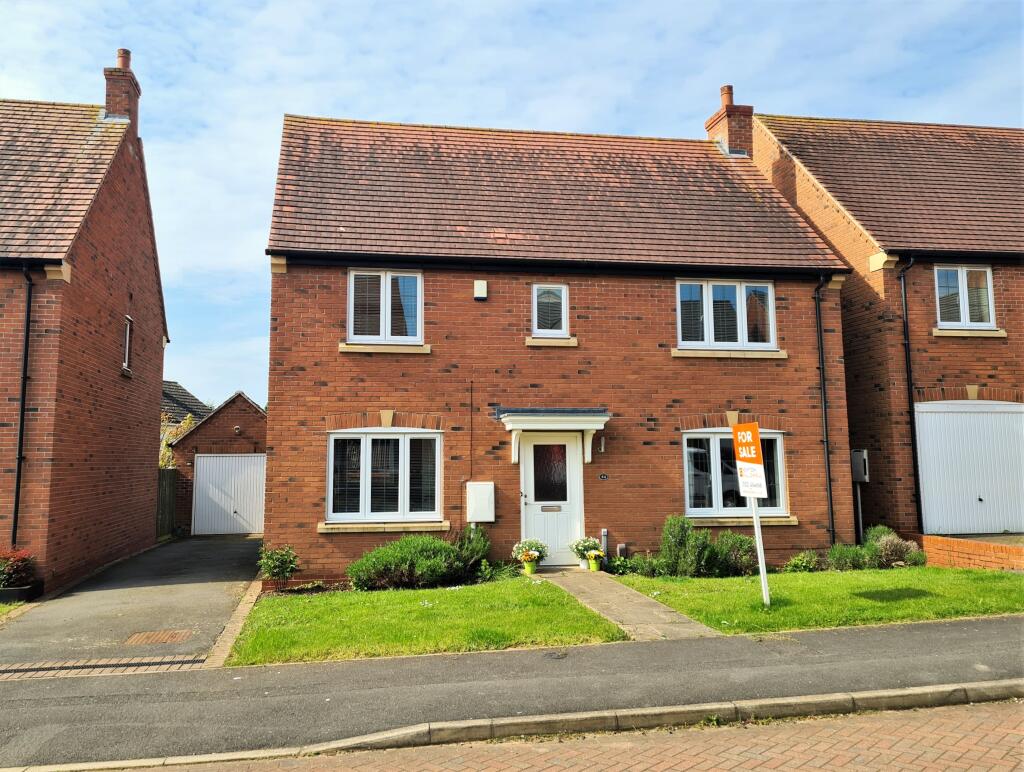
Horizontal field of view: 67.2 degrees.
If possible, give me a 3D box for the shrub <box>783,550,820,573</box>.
[{"bbox_3d":[4.483,2.718,11.934,0.608,0.327,0.500,0,-7,-7],"label":"shrub"}]

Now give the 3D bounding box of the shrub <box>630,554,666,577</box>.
[{"bbox_3d":[2.045,2.689,11.542,0.543,0.316,0.480,0,-7,-7],"label":"shrub"}]

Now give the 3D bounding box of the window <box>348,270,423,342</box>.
[{"bbox_3d":[-1.988,-1.241,12.103,1.191,1.232,0.100,0,-7,-7],"label":"window"}]

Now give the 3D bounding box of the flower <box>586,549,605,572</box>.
[{"bbox_3d":[1.235,2.575,11.398,0.270,0.338,0.270,1,-6,-9],"label":"flower"}]

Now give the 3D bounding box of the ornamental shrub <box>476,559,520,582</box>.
[{"bbox_3d":[-0.198,2.686,11.283,0.630,0.316,0.500,1,-6,-9],"label":"ornamental shrub"}]

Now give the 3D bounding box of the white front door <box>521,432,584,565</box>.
[{"bbox_3d":[0.642,1.774,12.068,1.032,2.069,0.100,0,-7,-7],"label":"white front door"}]

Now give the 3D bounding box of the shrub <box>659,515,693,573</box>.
[{"bbox_3d":[2.484,2.423,11.707,0.523,0.849,0.500,0,-7,-7],"label":"shrub"}]

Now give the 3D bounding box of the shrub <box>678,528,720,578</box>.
[{"bbox_3d":[2.815,2.492,11.574,0.600,0.693,0.560,1,-6,-9],"label":"shrub"}]

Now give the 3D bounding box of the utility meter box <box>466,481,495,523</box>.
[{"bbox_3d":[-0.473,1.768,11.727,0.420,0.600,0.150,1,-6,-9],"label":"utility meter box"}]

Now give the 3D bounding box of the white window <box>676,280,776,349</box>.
[{"bbox_3d":[3.559,-1.186,12.786,1.740,1.165,0.100,1,-6,-9],"label":"white window"}]

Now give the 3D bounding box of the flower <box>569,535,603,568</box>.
[{"bbox_3d":[1.105,2.503,11.441,0.460,0.440,0.440,1,-7,-8],"label":"flower"}]

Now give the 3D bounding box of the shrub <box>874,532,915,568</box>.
[{"bbox_3d":[6.023,2.590,12.135,0.660,0.545,0.600,0,-7,-7],"label":"shrub"}]

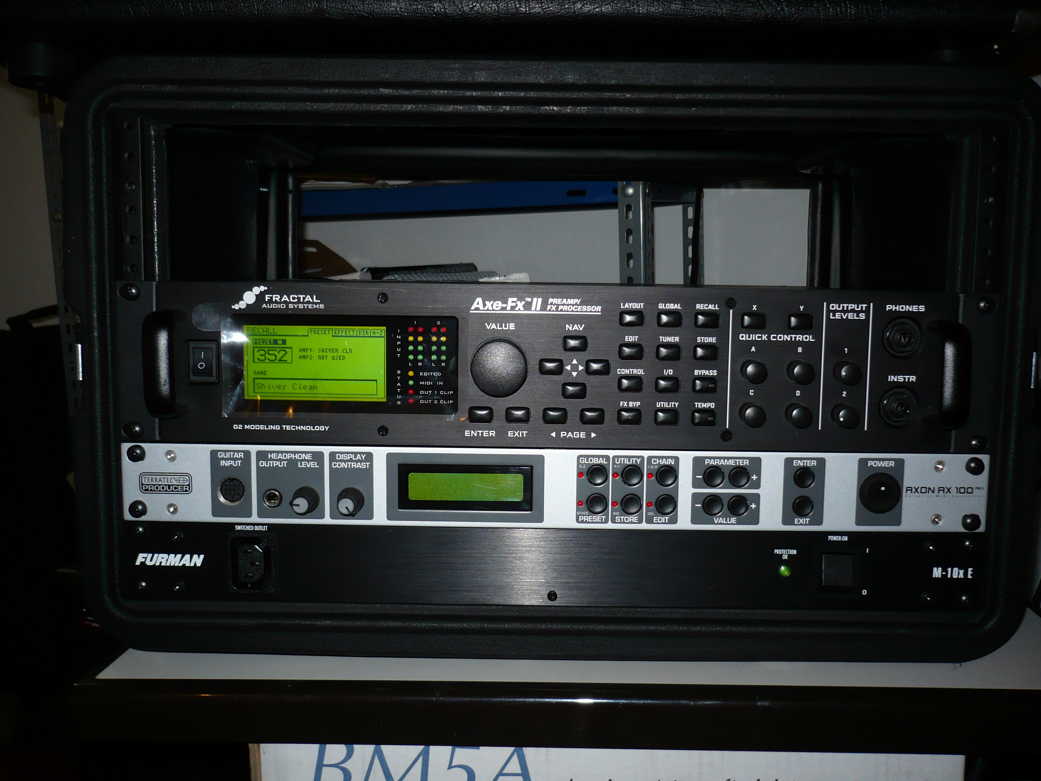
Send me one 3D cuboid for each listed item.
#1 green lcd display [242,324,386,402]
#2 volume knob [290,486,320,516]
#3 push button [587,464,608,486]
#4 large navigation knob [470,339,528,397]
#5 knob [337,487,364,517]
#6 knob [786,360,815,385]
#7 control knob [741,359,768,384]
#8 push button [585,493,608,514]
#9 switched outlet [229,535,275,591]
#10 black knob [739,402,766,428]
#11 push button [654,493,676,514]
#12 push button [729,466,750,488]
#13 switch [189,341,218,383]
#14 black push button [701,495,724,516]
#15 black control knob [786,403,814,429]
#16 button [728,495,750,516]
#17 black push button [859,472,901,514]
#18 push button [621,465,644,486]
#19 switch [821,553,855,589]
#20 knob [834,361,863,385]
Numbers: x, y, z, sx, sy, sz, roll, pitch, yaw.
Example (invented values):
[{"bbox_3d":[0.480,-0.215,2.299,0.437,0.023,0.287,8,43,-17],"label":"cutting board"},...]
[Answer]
[{"bbox_3d":[-0.113,-0.015,0.579,0.077,0.041,0.005,1,7,0],"label":"green lcd display"},{"bbox_3d":[-0.119,0.062,0.580,0.015,0.015,0.015,1,6,0],"label":"volume knob"},{"bbox_3d":[0.043,0.047,0.584,0.011,0.011,0.004,1,6,0],"label":"push button"},{"bbox_3d":[-0.011,-0.012,0.568,0.031,0.031,0.017,1,7,0],"label":"large navigation knob"},{"bbox_3d":[-0.095,0.062,0.580,0.015,0.015,0.015,1,6,0],"label":"knob"},{"bbox_3d":[0.153,-0.010,0.571,0.012,0.012,0.012,1,6,0],"label":"knob"},{"bbox_3d":[0.127,-0.010,0.571,0.012,0.012,0.012,1,6,0],"label":"control knob"},{"bbox_3d":[0.042,0.063,0.586,0.012,0.012,0.005,1,7,0],"label":"push button"},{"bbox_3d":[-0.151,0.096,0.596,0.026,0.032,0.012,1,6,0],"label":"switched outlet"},{"bbox_3d":[0.127,0.014,0.574,0.012,0.012,0.012,1,6,0],"label":"black knob"},{"bbox_3d":[0.081,0.064,0.586,0.011,0.011,0.004,1,6,0],"label":"push button"},{"bbox_3d":[0.121,0.048,0.584,0.012,0.012,0.005,1,7,0],"label":"push button"},{"bbox_3d":[-0.174,-0.015,0.577,0.016,0.022,0.006,1,7,0],"label":"switch"},{"bbox_3d":[0.107,0.064,0.586,0.012,0.012,0.005,1,7,0],"label":"black push button"},{"bbox_3d":[0.153,0.014,0.576,0.012,0.012,0.012,1,6,0],"label":"black control knob"},{"bbox_3d":[0.121,0.064,0.586,0.012,0.012,0.005,1,7,0],"label":"button"},{"bbox_3d":[0.200,0.057,0.584,0.023,0.023,0.005,1,6,0],"label":"black push button"},{"bbox_3d":[0.062,0.047,0.585,0.011,0.011,0.004,1,6,0],"label":"push button"},{"bbox_3d":[0.177,0.100,0.590,0.018,0.019,0.005,1,6,0],"label":"switch"},{"bbox_3d":[0.178,-0.009,0.571,0.012,0.012,0.012,1,6,0],"label":"knob"}]

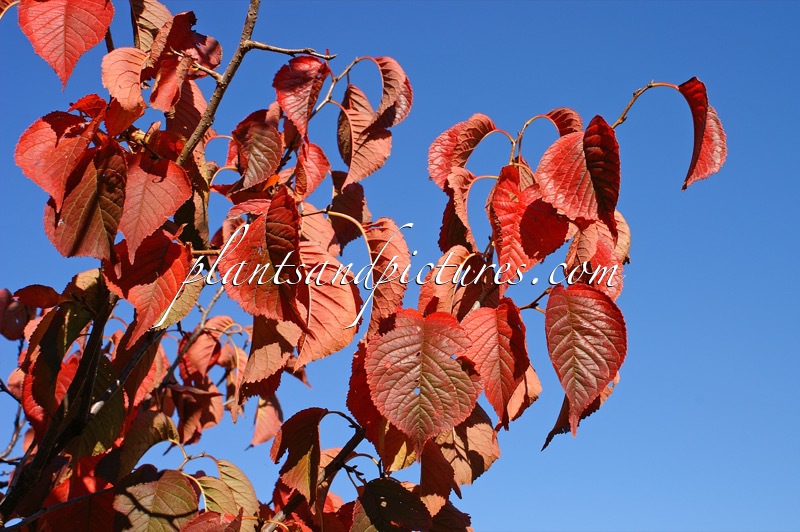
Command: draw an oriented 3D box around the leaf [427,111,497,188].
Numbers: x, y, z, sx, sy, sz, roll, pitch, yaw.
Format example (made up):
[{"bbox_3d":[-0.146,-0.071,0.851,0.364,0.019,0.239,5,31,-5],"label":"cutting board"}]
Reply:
[{"bbox_3d":[0.057,-0.104,1.050,0.045,0.075,0.035,13,-24,50],"label":"leaf"}]

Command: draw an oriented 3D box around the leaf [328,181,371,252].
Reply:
[{"bbox_3d":[-0.046,-0.045,1.060,0.037,0.063,0.022,3,-17,-10],"label":"leaf"}]

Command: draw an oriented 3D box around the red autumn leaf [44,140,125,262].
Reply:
[{"bbox_3d":[-0.263,-0.054,0.970,0.054,0.095,0.030,-3,-17,10],"label":"red autumn leaf"}]

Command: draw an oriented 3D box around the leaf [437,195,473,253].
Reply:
[{"bbox_3d":[0.048,-0.045,0.989,0.031,0.076,0.034,-19,-10,30],"label":"leaf"}]

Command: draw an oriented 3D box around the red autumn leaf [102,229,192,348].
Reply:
[{"bbox_3d":[-0.211,0.019,0.970,0.071,0.100,0.034,11,-11,-1],"label":"red autumn leaf"}]

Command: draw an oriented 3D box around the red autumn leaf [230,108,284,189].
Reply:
[{"bbox_3d":[-0.123,-0.100,1.000,0.042,0.061,0.028,4,-18,-14],"label":"red autumn leaf"}]

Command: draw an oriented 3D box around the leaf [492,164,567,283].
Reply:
[{"bbox_3d":[0.107,-0.035,0.951,0.064,0.095,0.034,-2,-11,5],"label":"leaf"}]

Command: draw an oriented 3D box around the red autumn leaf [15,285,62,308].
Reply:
[{"bbox_3d":[-0.408,0.035,1.300,0.052,0.027,0.035,-7,-21,17],"label":"red autumn leaf"}]

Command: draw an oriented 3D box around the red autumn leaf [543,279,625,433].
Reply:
[{"bbox_3d":[0.148,0.074,0.921,0.063,0.117,0.029,2,-11,-8],"label":"red autumn leaf"}]

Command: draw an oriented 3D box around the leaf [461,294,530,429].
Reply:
[{"bbox_3d":[0.082,0.084,1.000,0.064,0.113,0.035,-4,-15,6],"label":"leaf"}]

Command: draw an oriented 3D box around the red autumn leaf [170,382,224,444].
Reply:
[{"bbox_3d":[-0.223,0.162,1.270,0.058,0.070,0.038,0,-12,0],"label":"red autumn leaf"}]

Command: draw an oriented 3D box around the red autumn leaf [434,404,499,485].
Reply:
[{"bbox_3d":[0.060,0.161,1.050,0.066,0.085,0.030,0,-15,11],"label":"red autumn leaf"}]

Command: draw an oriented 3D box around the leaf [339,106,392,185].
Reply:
[{"bbox_3d":[-0.034,-0.114,1.120,0.055,0.087,0.030,2,-16,21],"label":"leaf"}]

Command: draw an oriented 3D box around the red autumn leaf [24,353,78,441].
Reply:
[{"bbox_3d":[-0.302,0.113,1.000,0.052,0.080,0.035,-2,-12,11],"label":"red autumn leaf"}]

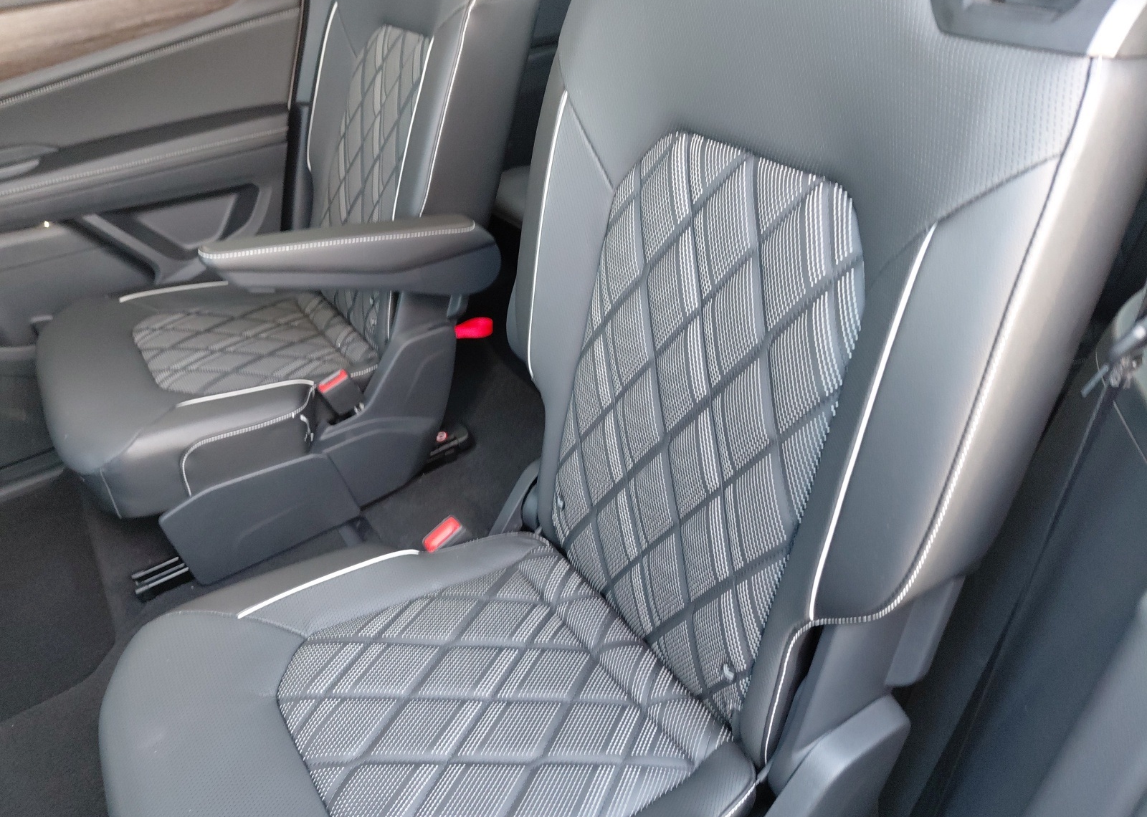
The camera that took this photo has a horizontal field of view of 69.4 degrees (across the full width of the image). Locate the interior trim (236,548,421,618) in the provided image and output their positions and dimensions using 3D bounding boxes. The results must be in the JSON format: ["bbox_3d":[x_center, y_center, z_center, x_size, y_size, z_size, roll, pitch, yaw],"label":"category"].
[{"bbox_3d":[-0.249,0.177,0.860,0.197,0.019,0.012,-16,36,-30],"label":"interior trim"}]

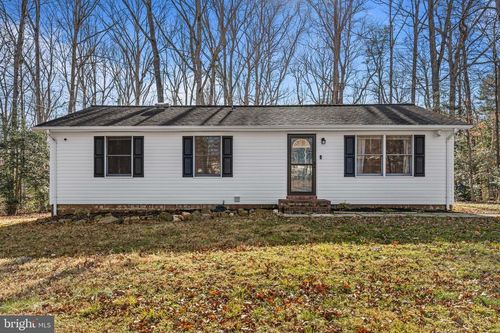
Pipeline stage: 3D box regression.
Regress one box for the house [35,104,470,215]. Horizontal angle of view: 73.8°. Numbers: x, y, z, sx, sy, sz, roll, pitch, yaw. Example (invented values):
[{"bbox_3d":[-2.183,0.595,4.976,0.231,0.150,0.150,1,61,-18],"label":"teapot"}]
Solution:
[{"bbox_3d":[0.120,-0.570,14.650,14.200,4.280,7.750,0,0,1],"label":"house"}]

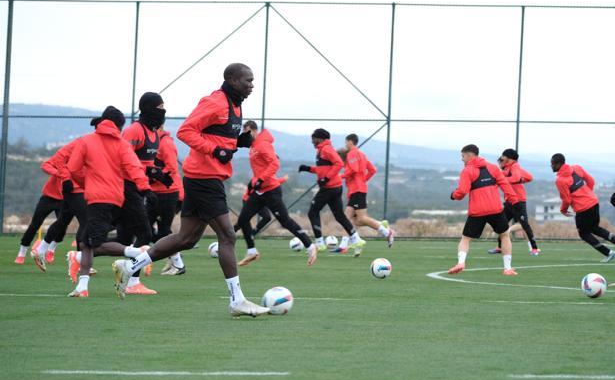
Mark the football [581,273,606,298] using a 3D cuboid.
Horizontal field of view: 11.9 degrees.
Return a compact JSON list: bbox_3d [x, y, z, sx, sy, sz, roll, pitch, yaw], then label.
[{"bbox_3d":[2.570,0.860,26.500,0.220,0.220,0.220,1,0,0],"label":"football"}]

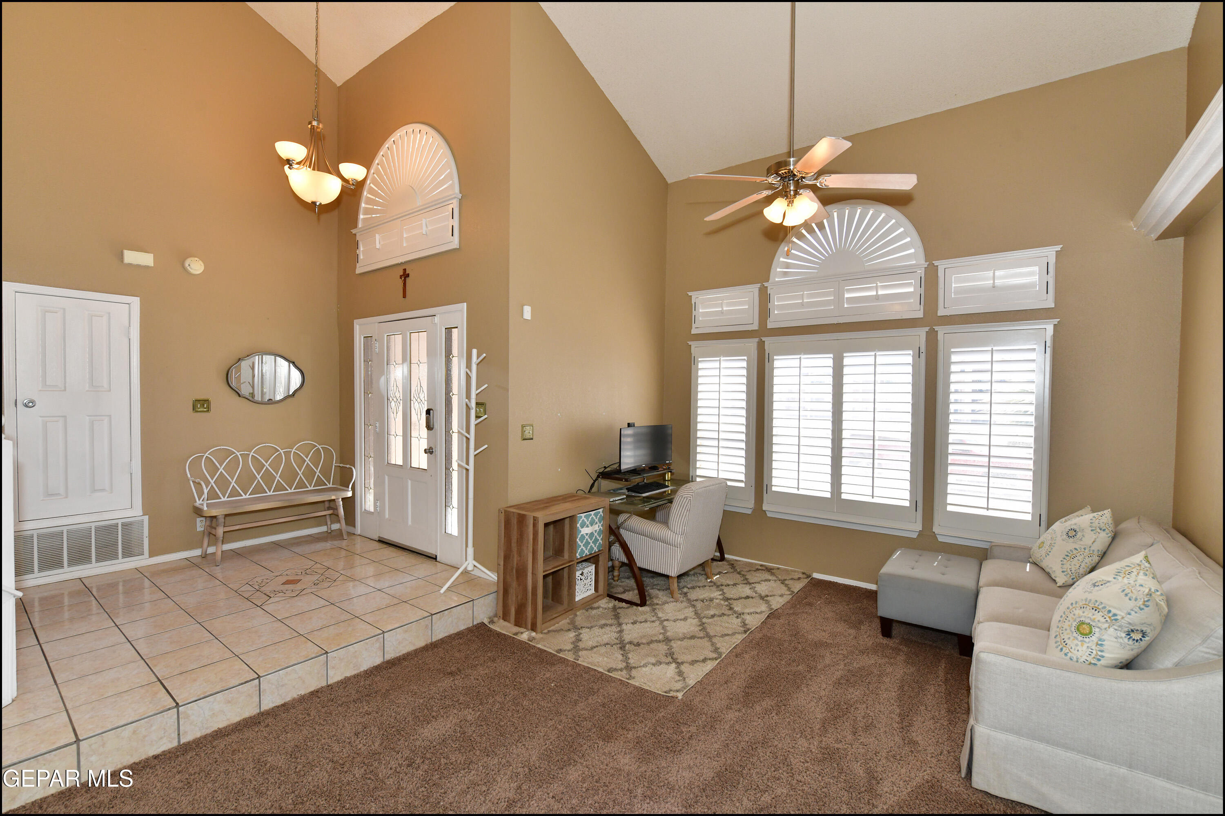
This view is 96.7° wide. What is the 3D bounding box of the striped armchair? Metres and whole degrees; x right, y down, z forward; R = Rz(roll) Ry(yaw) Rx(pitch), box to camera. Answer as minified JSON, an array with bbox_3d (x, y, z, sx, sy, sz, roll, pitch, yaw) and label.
[{"bbox_3d":[0.463,1.006,4.491,0.800,0.880,0.670,1,2,39],"label":"striped armchair"}]

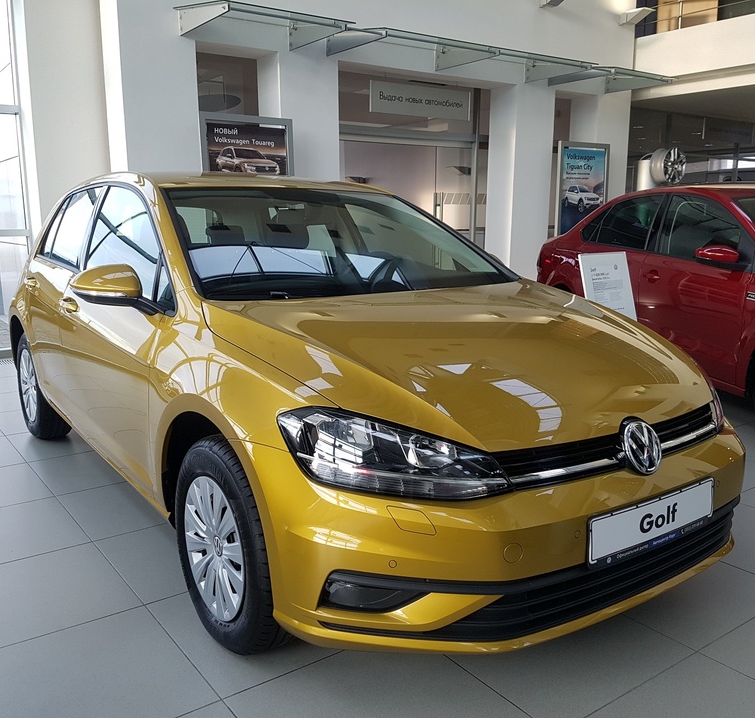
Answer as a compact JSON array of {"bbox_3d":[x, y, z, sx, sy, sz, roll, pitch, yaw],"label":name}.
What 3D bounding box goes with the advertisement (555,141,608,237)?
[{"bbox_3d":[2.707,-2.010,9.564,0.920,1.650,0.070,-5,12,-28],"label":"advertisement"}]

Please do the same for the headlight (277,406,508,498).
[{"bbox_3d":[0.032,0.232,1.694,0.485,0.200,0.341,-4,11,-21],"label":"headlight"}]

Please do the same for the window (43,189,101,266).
[{"bbox_3d":[-1.513,-0.663,3.534,0.060,0.380,0.870,20,-4,-36],"label":"window"}]

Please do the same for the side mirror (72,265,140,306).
[{"bbox_3d":[-0.888,-0.242,2.354,0.205,0.140,0.130,-7,13,-35],"label":"side mirror"}]

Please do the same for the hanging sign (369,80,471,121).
[{"bbox_3d":[0.531,-3.033,8.485,1.420,0.343,0.050,-6,12,-29],"label":"hanging sign"}]

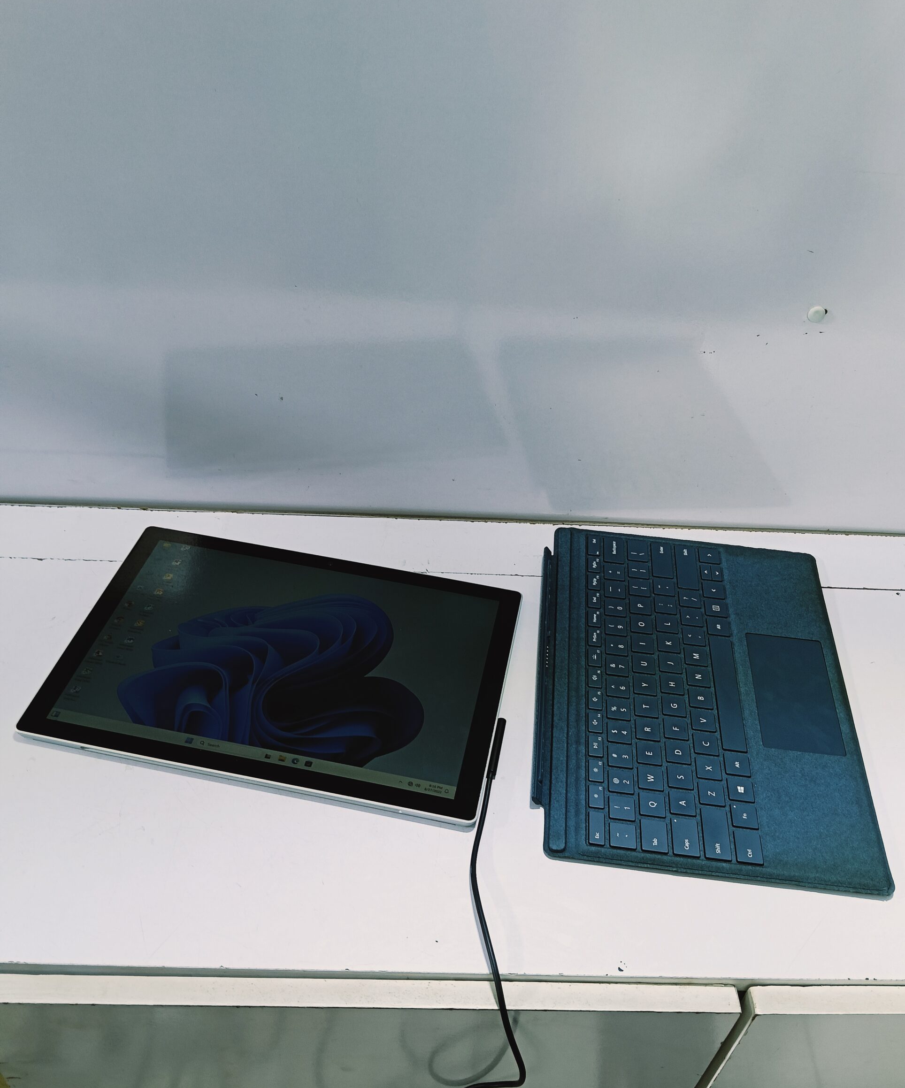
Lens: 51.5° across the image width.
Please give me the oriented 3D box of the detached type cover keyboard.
[{"bbox_3d":[0.165,0.097,0.651,0.212,0.006,0.295,6,42,3],"label":"detached type cover keyboard"}]

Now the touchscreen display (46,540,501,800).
[{"bbox_3d":[-0.110,0.077,0.639,0.261,0.006,0.174,9,42,6],"label":"touchscreen display"}]

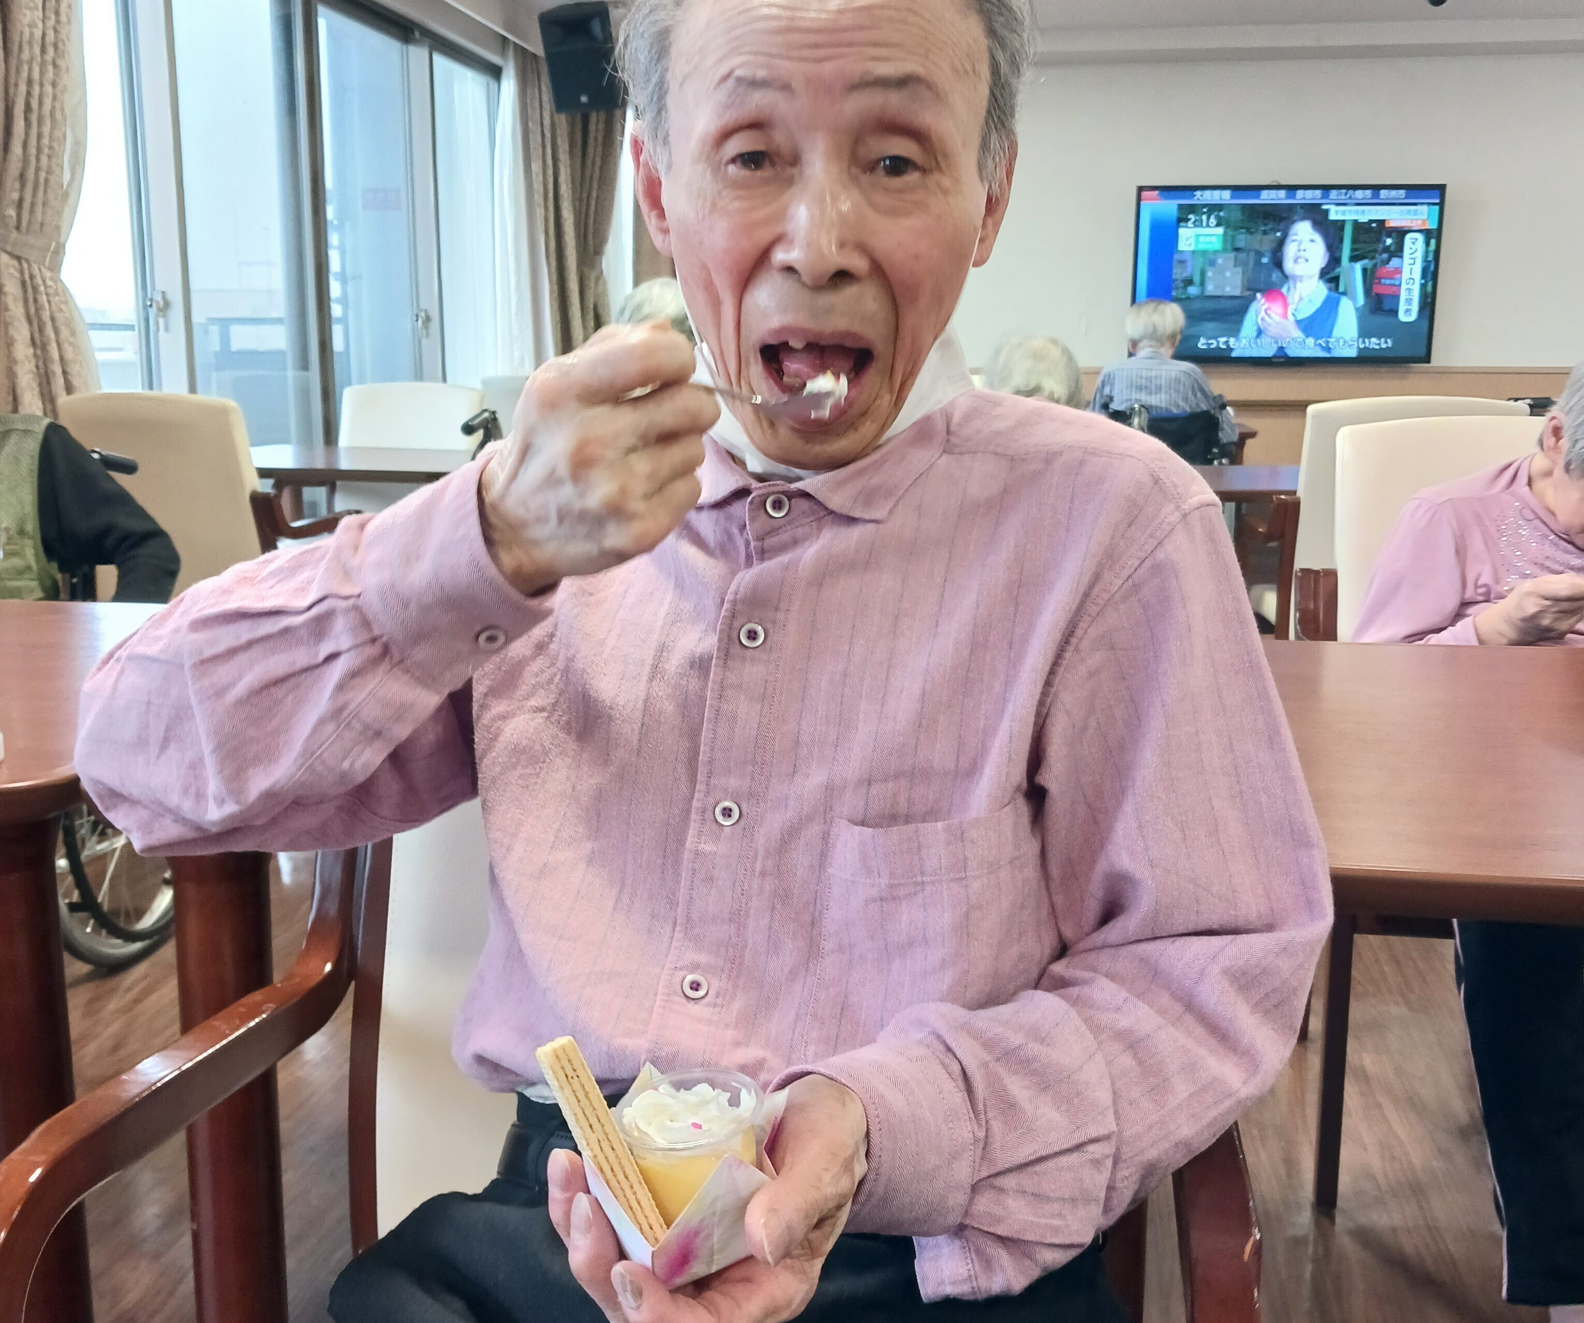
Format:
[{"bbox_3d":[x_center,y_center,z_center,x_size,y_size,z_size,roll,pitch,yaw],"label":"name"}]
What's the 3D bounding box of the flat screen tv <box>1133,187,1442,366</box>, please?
[{"bbox_3d":[2.244,-1.770,7.540,1.355,0.785,0.070,2,11,8],"label":"flat screen tv"}]

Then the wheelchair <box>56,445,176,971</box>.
[{"bbox_3d":[-1.457,0.121,2.572,0.600,0.890,0.980,2,11,7],"label":"wheelchair"}]

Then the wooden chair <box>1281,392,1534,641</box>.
[{"bbox_3d":[1.443,-0.179,4.079,0.590,0.930,0.600,2,11,7],"label":"wooden chair"}]

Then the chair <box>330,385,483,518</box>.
[{"bbox_3d":[-1.350,-0.450,5.452,0.590,0.930,0.600,2,11,8],"label":"chair"}]

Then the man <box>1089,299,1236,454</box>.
[{"bbox_3d":[1.292,-0.657,5.699,0.480,1.180,0.750,3,11,16],"label":"man"}]

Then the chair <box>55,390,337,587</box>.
[{"bbox_3d":[-1.415,-0.203,4.160,0.590,0.930,0.600,3,11,12],"label":"chair"}]

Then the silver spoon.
[{"bbox_3d":[-0.032,-0.106,0.634,0.140,0.020,0.030,-9,14,-39],"label":"silver spoon"}]

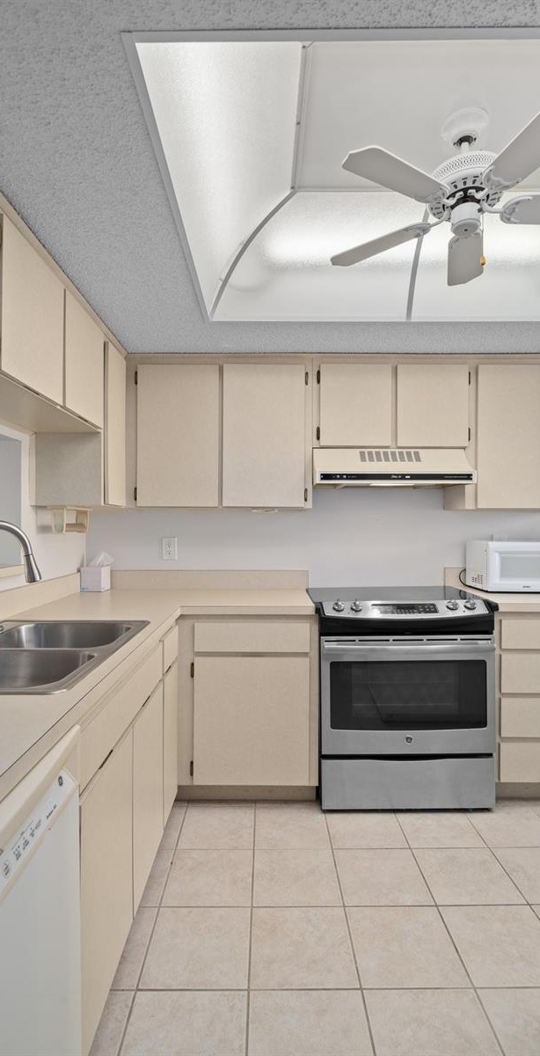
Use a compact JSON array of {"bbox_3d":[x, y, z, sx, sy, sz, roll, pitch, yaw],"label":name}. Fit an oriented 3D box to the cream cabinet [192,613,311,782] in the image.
[{"bbox_3d":[-0.073,0.762,2.500,0.560,0.760,0.600,0,0,0],"label":"cream cabinet"}]

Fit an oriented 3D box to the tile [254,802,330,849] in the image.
[{"bbox_3d":[0.092,1.263,2.101,0.303,0.010,0.295,0,0,0],"label":"tile"}]

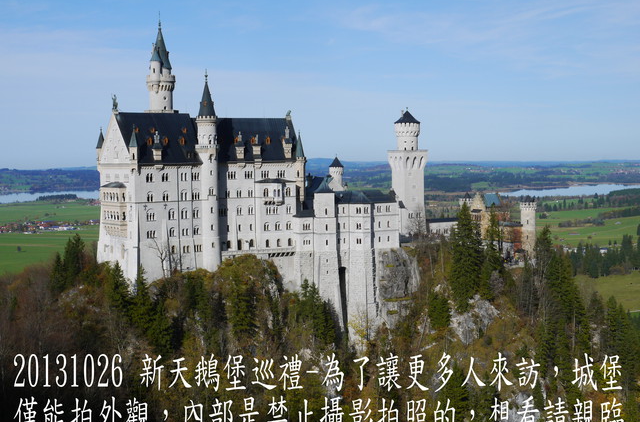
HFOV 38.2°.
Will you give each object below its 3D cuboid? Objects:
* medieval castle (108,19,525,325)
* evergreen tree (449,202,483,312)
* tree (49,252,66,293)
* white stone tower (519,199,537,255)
[{"bbox_3d":[4.000,-12.121,294.000,144.000,90.000,52.000,-2,4,-27],"label":"medieval castle"},{"bbox_3d":[43.285,13.685,275.000,10.000,33.000,10.000,0,3,9],"label":"evergreen tree"},{"bbox_3d":[-74.400,17.431,262.000,5.100,12.300,5.100,-2,3,-16],"label":"tree"},{"bbox_3d":[70.708,6.134,315.000,5.800,19.800,5.800,0,3,12],"label":"white stone tower"}]

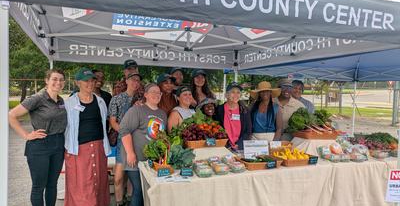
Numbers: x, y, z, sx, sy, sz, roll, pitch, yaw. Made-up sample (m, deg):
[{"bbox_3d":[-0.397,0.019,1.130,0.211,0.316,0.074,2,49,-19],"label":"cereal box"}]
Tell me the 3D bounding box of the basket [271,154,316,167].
[{"bbox_3d":[0.924,0.580,2.940,0.410,0.085,0.280,0,1,-20],"label":"basket"}]

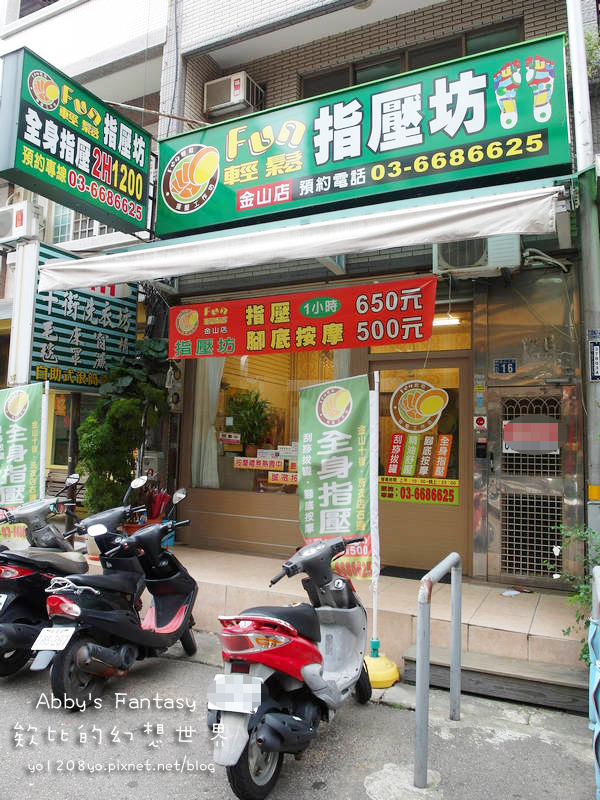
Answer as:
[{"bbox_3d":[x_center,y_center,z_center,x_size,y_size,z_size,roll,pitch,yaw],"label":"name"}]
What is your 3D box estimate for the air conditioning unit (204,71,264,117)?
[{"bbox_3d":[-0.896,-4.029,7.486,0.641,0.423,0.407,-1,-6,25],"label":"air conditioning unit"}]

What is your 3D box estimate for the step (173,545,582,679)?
[{"bbox_3d":[0.219,1.855,5.115,4.400,0.405,1.285,-1,-4,25],"label":"step"}]

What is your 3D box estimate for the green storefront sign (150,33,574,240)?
[{"bbox_3d":[0.358,-2.477,5.661,4.296,1.145,0.270,-1,-4,25],"label":"green storefront sign"}]

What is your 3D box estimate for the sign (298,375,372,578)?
[{"bbox_3d":[0.263,0.577,4.336,0.595,1.532,0.082,-1,-6,25],"label":"sign"}]

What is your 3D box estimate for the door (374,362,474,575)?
[{"bbox_3d":[1.187,0.635,5.466,0.990,2.079,0.080,-1,-4,25],"label":"door"}]

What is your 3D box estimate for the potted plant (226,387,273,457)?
[{"bbox_3d":[-0.619,0.304,6.808,0.570,0.860,0.570,1,-4,0],"label":"potted plant"}]

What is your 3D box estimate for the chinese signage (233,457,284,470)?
[{"bbox_3d":[-0.476,0.733,6.362,0.655,0.123,0.020,-1,-4,25],"label":"chinese signage"}]

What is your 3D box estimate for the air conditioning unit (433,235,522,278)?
[{"bbox_3d":[1.648,-1.427,5.141,0.760,0.550,0.290,-1,-4,25],"label":"air conditioning unit"}]

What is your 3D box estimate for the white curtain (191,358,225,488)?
[{"bbox_3d":[-1.176,0.157,7.014,0.488,1.901,0.130,-1,-6,25],"label":"white curtain"}]

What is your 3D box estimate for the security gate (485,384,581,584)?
[{"bbox_3d":[2.185,0.802,5.202,0.800,1.881,0.065,-1,-6,25],"label":"security gate"}]

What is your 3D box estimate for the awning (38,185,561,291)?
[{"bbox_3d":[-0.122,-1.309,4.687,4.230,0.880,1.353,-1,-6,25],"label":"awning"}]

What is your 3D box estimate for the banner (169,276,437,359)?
[{"bbox_3d":[-0.131,-0.815,5.656,3.007,0.595,0.041,-1,-6,25],"label":"banner"}]

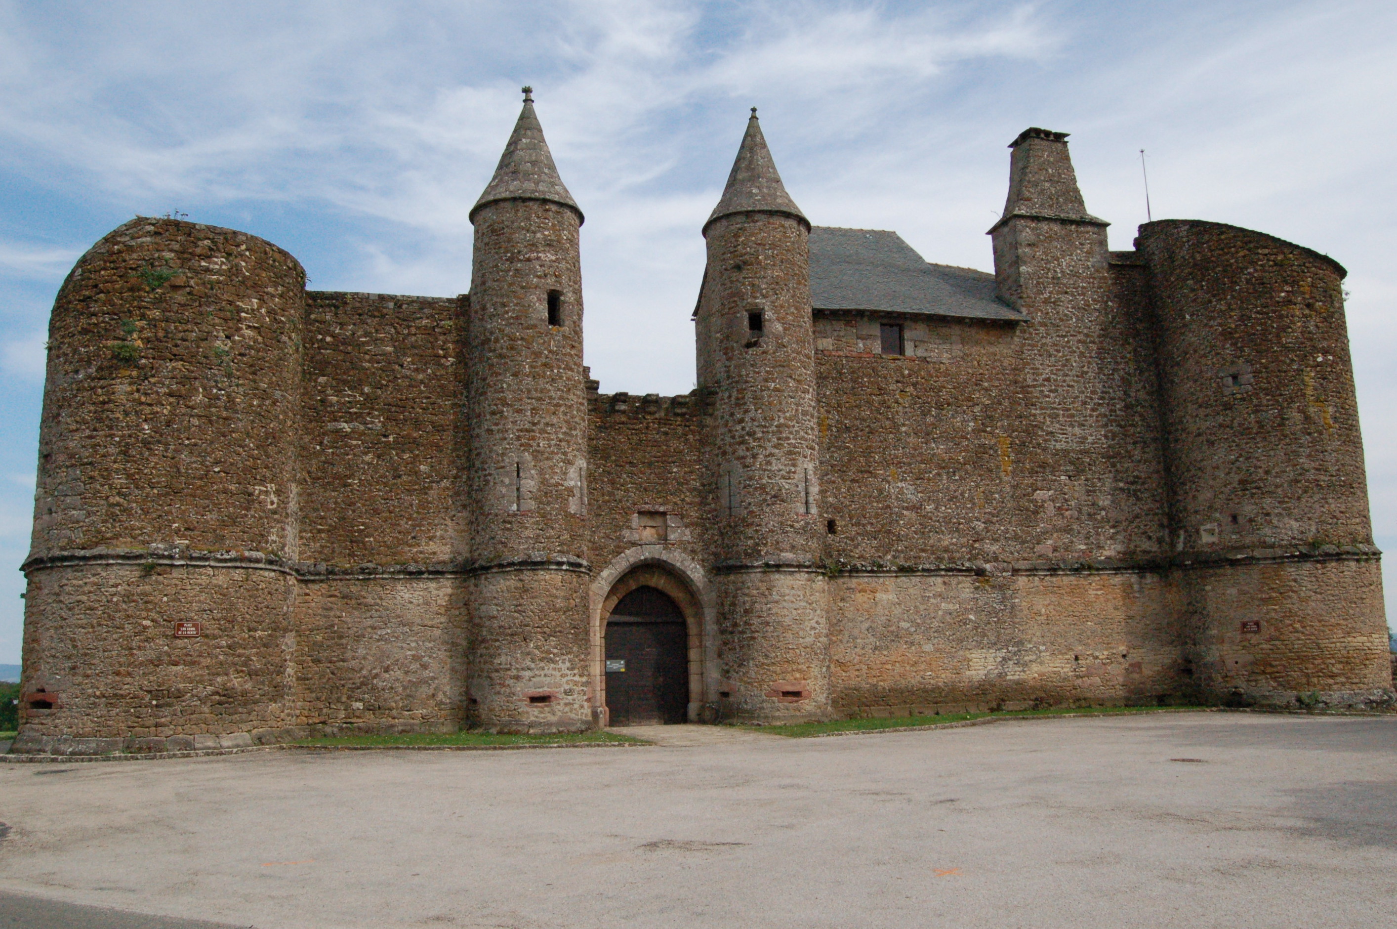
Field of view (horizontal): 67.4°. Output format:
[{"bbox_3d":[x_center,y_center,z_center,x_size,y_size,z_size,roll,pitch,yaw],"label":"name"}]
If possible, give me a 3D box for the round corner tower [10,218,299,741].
[{"bbox_3d":[-11.579,0.373,23.140,5.447,11.244,5.447,1,-11,-10],"label":"round corner tower"}]

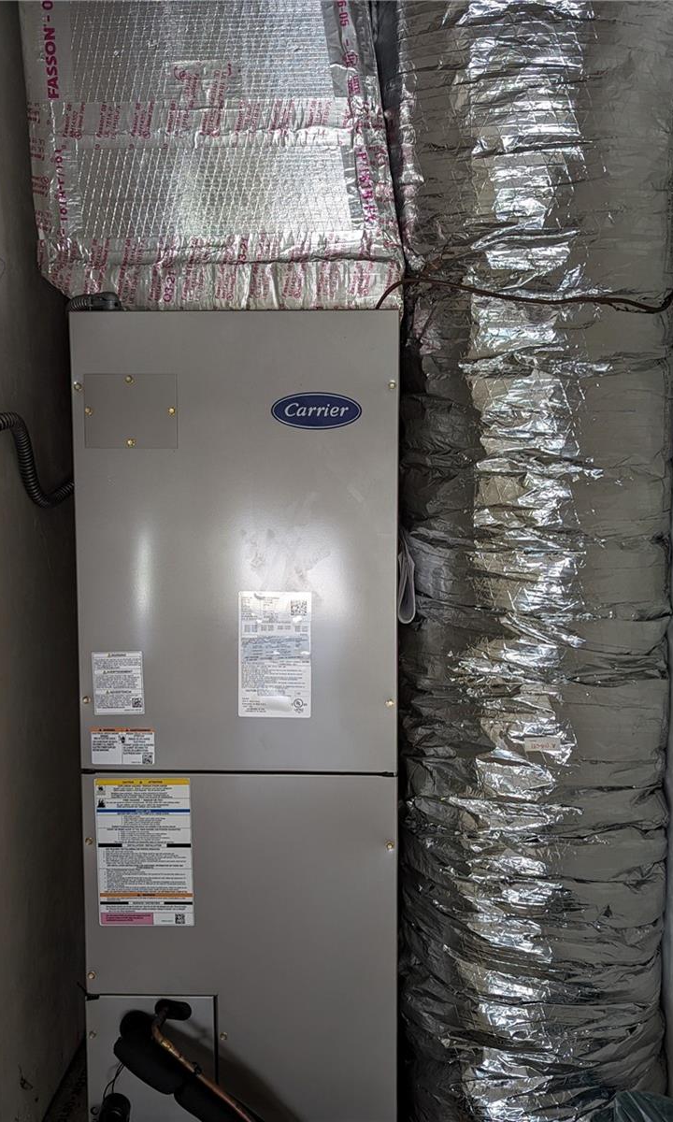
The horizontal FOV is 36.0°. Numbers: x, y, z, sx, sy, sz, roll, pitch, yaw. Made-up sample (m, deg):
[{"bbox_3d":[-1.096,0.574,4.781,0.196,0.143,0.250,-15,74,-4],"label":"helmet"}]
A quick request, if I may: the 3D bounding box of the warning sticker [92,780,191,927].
[{"bbox_3d":[-0.274,0.417,1.479,0.137,0.218,0.002,0,6,2],"label":"warning sticker"}]

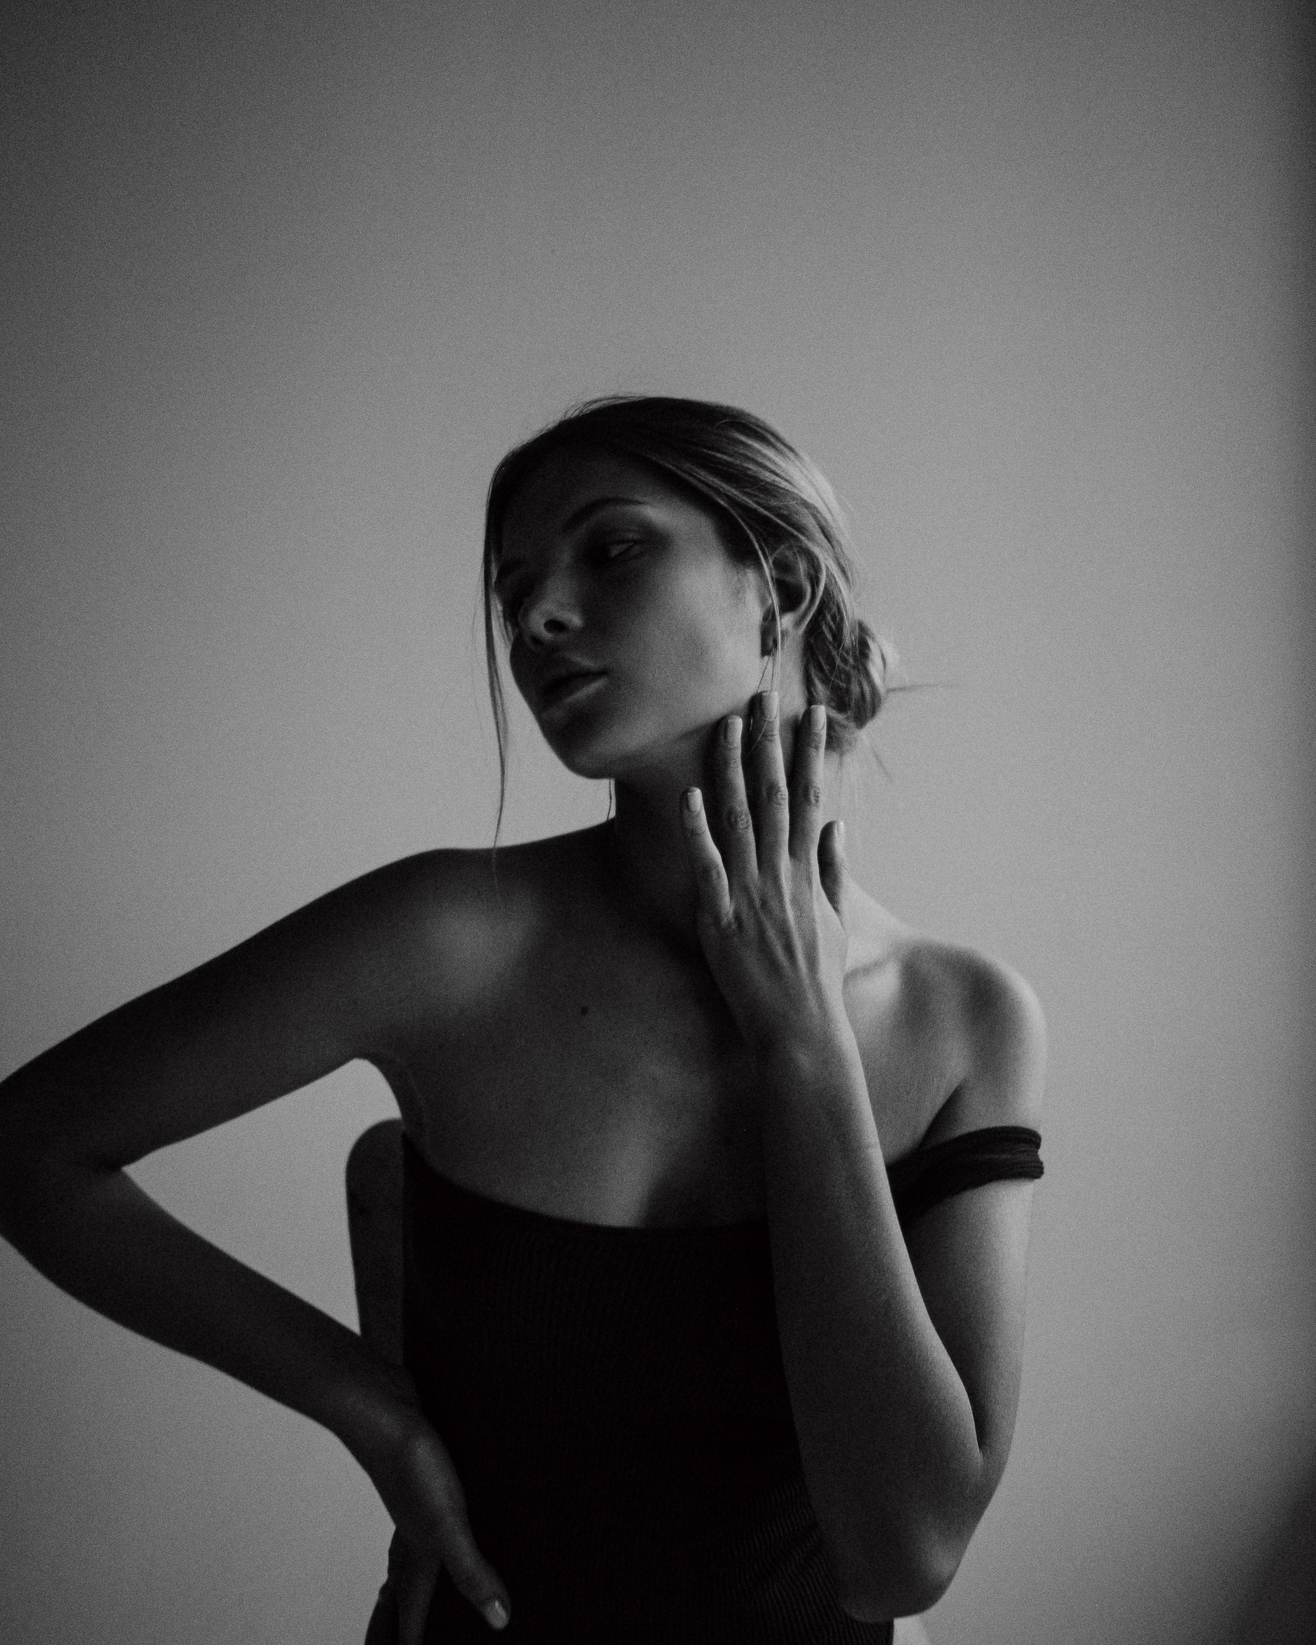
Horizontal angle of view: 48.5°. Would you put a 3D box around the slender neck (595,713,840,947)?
[{"bbox_3d":[0.038,0.005,0.865,0.120,0.135,0.120,0,-5,21],"label":"slender neck"}]

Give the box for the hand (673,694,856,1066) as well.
[{"bbox_3d":[0.058,0.030,0.785,0.088,0.190,0.055,-6,-7,3],"label":"hand"}]

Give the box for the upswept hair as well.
[{"bbox_3d":[0.020,-0.130,0.880,0.180,0.240,0.230,-20,-11,40],"label":"upswept hair"}]

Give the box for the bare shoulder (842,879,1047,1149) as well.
[{"bbox_3d":[0.173,0.115,0.880,0.120,0.155,0.125,0,0,6],"label":"bare shoulder"}]

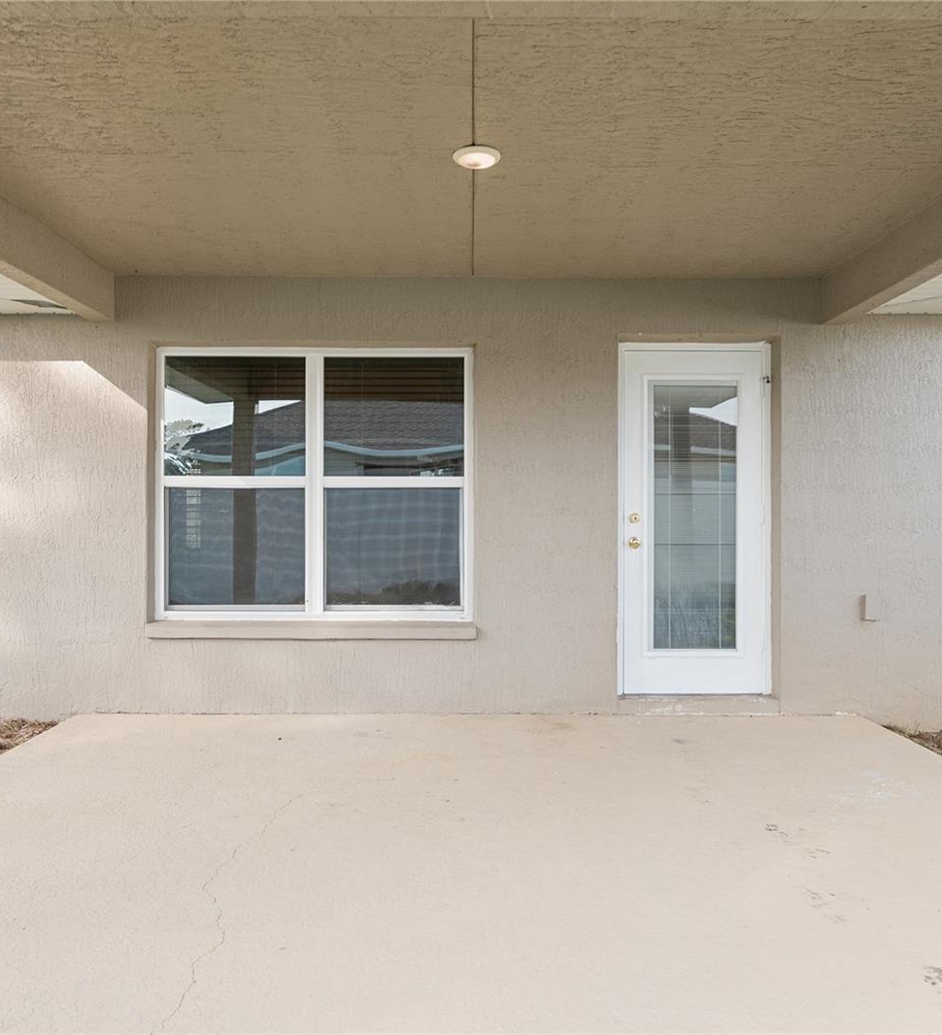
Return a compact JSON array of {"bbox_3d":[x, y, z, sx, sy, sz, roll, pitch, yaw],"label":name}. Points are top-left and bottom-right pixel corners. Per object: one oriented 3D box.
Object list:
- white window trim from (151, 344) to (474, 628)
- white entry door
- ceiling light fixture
[{"bbox_3d":[-0.912,-0.194,4.790,1.840,1.590,0.100,0,0,-1],"label":"white window trim"},{"bbox_3d":[1.320,0.014,4.840,0.895,2.060,0.090,0,0,-1],"label":"white entry door"},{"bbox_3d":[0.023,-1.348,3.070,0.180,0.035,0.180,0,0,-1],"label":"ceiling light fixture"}]

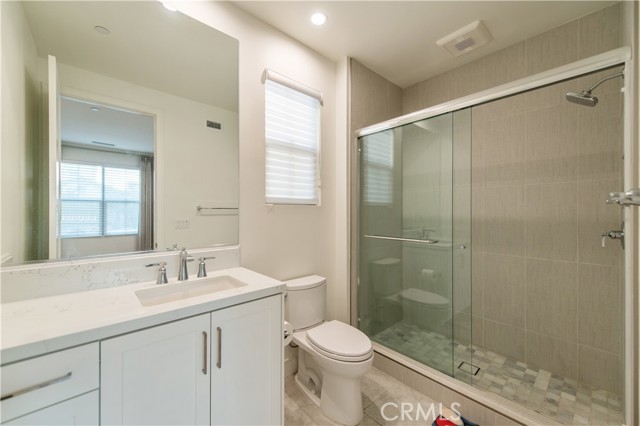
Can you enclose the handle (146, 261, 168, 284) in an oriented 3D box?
[{"bbox_3d":[-0.856,0.317,1.309,0.103,0.109,0.056,0,0,-42],"label":"handle"}]

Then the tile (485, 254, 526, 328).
[{"bbox_3d":[1.616,0.670,2.184,0.012,0.600,0.300,0,0,-42],"label":"tile"}]

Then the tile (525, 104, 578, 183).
[{"bbox_3d":[1.818,-0.535,1.957,0.012,0.600,0.300,0,0,-42],"label":"tile"}]

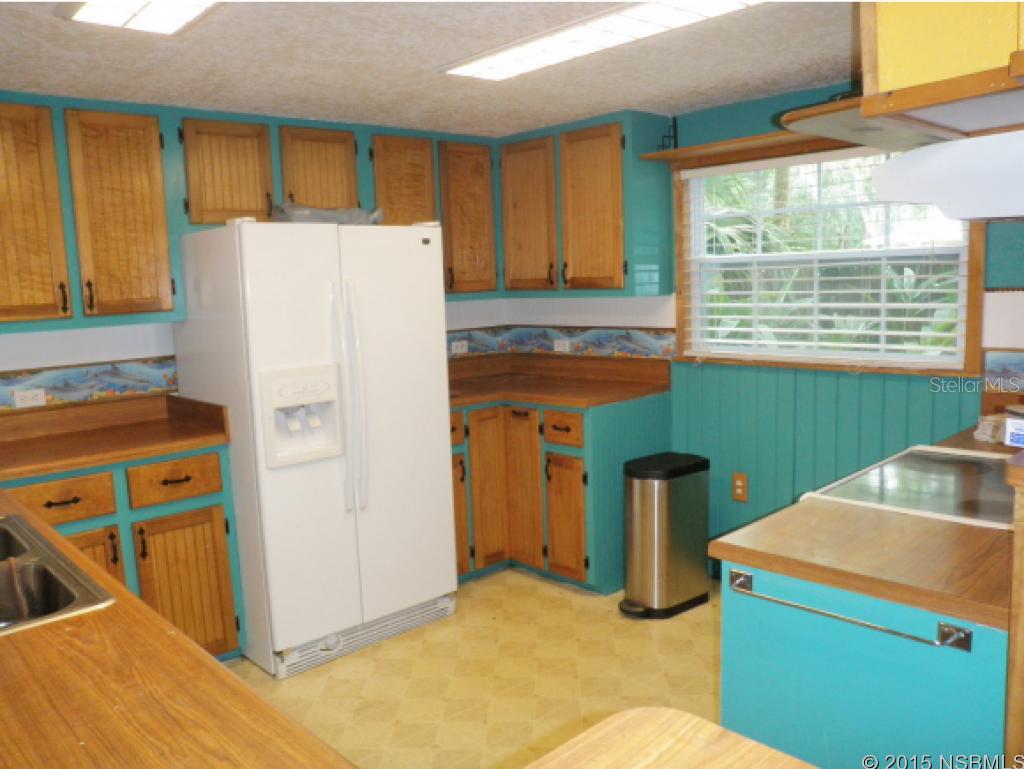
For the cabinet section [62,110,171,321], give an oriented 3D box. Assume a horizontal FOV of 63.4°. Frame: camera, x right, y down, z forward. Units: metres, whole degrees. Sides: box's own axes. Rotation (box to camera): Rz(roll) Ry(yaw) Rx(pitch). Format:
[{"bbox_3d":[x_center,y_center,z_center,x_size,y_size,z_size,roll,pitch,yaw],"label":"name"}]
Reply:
[{"bbox_3d":[-1.589,-0.662,3.280,0.331,0.757,0.310,-10,11,-42],"label":"cabinet section"}]

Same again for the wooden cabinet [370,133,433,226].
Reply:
[{"bbox_3d":[-0.624,-0.992,4.158,0.369,0.425,0.334,-9,9,-41],"label":"wooden cabinet"}]

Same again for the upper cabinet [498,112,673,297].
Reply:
[{"bbox_3d":[0.335,-0.863,4.197,0.327,0.842,0.941,-9,9,-41],"label":"upper cabinet"}]

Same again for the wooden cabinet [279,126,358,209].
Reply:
[{"bbox_3d":[-0.969,-0.940,3.858,0.380,0.425,0.334,-9,9,-41],"label":"wooden cabinet"}]

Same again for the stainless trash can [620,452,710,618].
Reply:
[{"bbox_3d":[0.663,0.663,3.668,0.374,0.653,0.253,-9,9,-41],"label":"stainless trash can"}]

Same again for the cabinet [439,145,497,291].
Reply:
[{"bbox_3d":[-0.330,-0.868,4.427,0.344,0.756,0.334,-9,9,-41],"label":"cabinet"}]

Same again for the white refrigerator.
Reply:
[{"bbox_3d":[-0.848,0.201,3.618,0.867,1.726,0.830,-9,9,-41],"label":"white refrigerator"}]

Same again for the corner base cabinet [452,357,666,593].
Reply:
[{"bbox_3d":[-0.027,0.433,4.242,1.103,1.042,1.269,-9,9,-41],"label":"corner base cabinet"}]

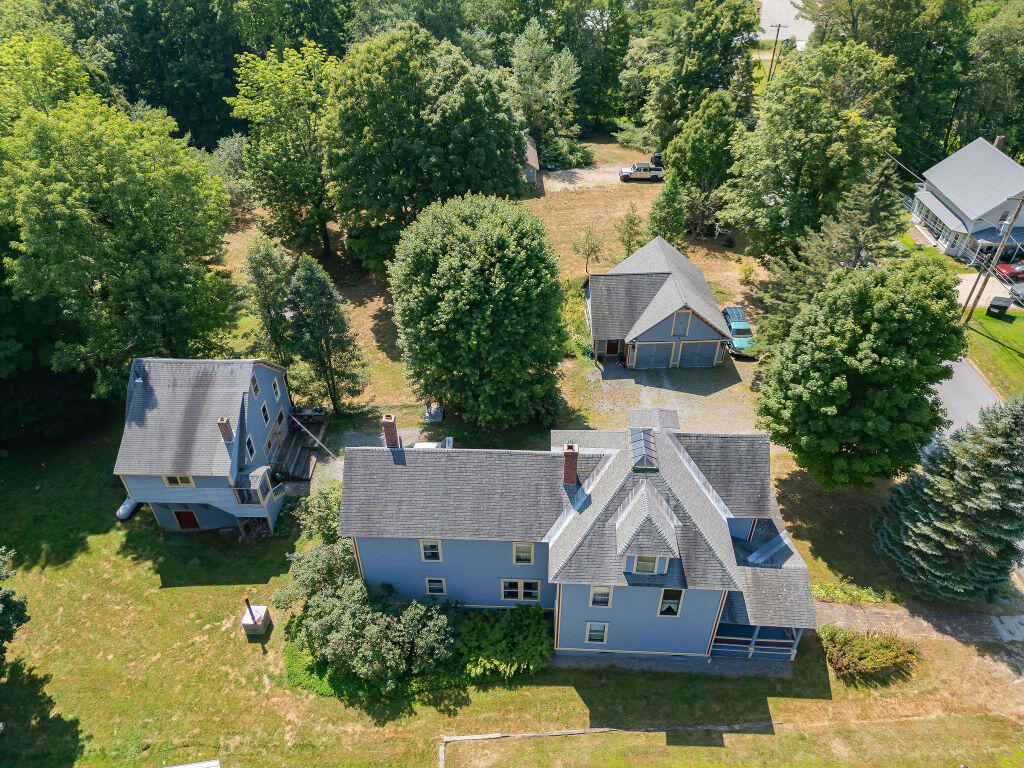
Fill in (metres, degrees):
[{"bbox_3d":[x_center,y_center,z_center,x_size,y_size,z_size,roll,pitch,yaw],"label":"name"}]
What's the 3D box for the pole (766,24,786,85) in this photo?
[{"bbox_3d":[41.333,-51.104,112.524,2.500,10.500,0.350,1,37,2],"label":"pole"}]

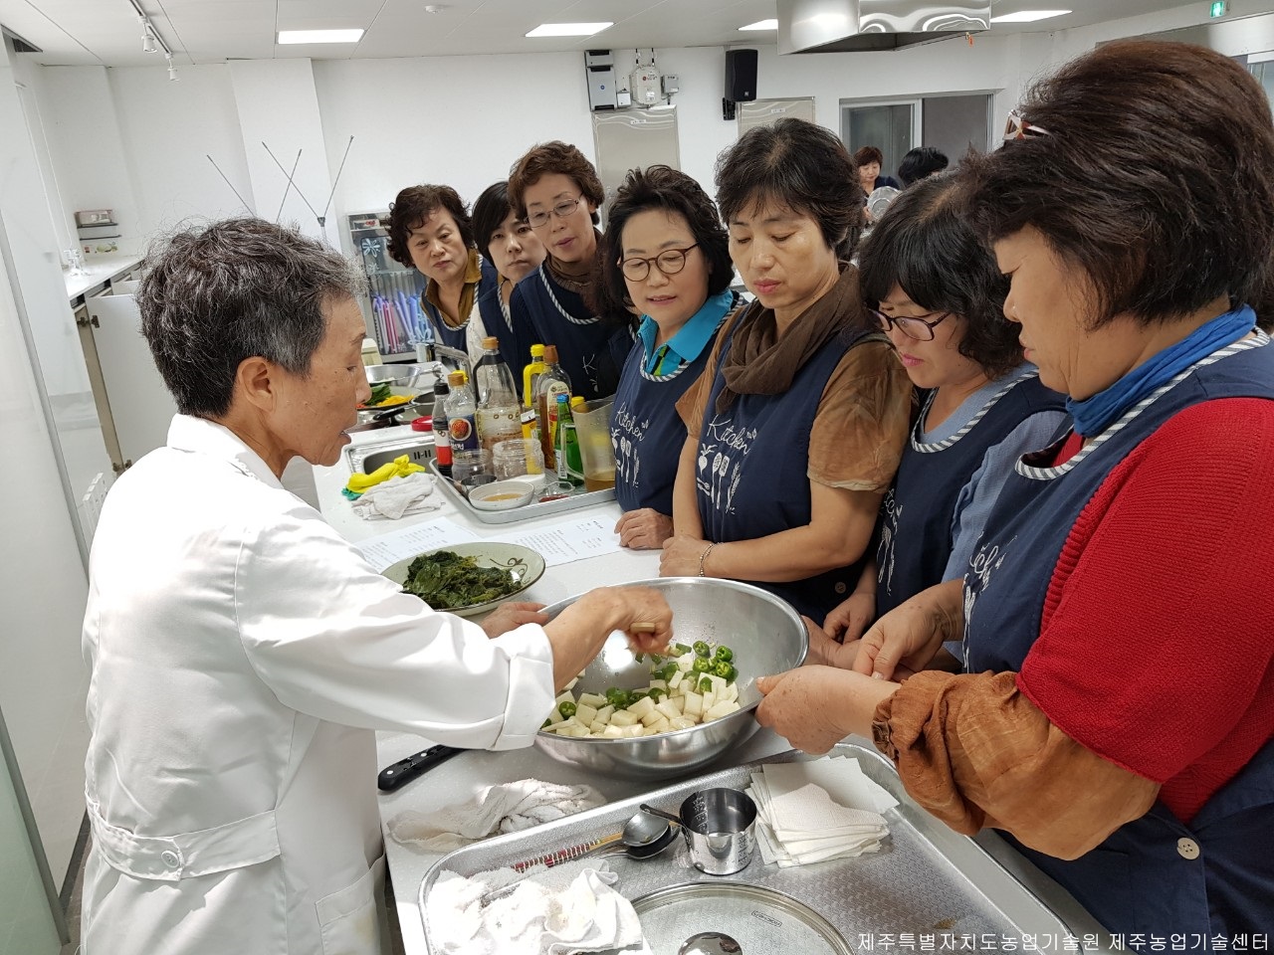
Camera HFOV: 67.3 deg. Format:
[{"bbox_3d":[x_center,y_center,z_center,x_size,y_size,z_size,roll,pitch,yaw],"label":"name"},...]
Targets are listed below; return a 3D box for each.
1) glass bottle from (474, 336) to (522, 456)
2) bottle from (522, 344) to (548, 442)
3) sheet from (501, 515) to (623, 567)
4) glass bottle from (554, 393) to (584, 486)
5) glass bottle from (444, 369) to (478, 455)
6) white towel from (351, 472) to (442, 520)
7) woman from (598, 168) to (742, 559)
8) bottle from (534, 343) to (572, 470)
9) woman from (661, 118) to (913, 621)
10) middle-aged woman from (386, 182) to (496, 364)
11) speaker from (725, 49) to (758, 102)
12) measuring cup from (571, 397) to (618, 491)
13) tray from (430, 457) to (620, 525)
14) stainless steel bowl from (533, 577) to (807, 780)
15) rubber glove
[{"bbox_3d":[-0.331,-0.176,2.266,0.110,0.320,0.110,-7,18,-7],"label":"glass bottle"},{"bbox_3d":[-0.244,-0.197,2.490,0.100,0.292,0.095,-6,17,-5],"label":"bottle"},{"bbox_3d":[-0.163,0.127,1.829,0.297,0.004,0.210,-10,19,-18],"label":"sheet"},{"bbox_3d":[-0.163,-0.090,2.267,0.065,0.211,0.065,-5,17,-3],"label":"glass bottle"},{"bbox_3d":[-0.453,-0.147,2.463,0.079,0.243,0.079,-6,17,-5],"label":"glass bottle"},{"bbox_3d":[-0.526,0.038,2.103,0.200,0.060,0.160,-10,19,-18],"label":"white towel"},{"bbox_3d":[0.136,0.135,2.004,0.360,1.510,0.440,-20,23,-40],"label":"woman"},{"bbox_3d":[-0.206,-0.177,2.395,0.088,0.306,0.075,-10,18,-17],"label":"bottle"},{"bbox_3d":[0.283,0.172,1.760,0.400,1.560,0.470,-20,23,-40],"label":"woman"},{"bbox_3d":[-0.438,-0.095,2.925,0.470,1.560,0.400,5,20,27],"label":"middle-aged woman"},{"bbox_3d":[0.933,-3.584,8.518,0.260,0.440,0.235,-14,27,-29],"label":"speaker"},{"bbox_3d":[-0.080,-0.079,2.119,0.165,0.190,0.130,-6,18,-4],"label":"measuring cup"},{"bbox_3d":[-0.272,0.004,2.297,0.380,0.035,0.510,-11,19,-22],"label":"tray"},{"bbox_3d":[0.015,0.264,1.134,0.370,0.137,0.370,-4,18,1],"label":"stainless steel bowl"},{"bbox_3d":[-0.616,-0.001,2.338,0.195,0.065,0.095,-16,21,-34],"label":"rubber glove"}]

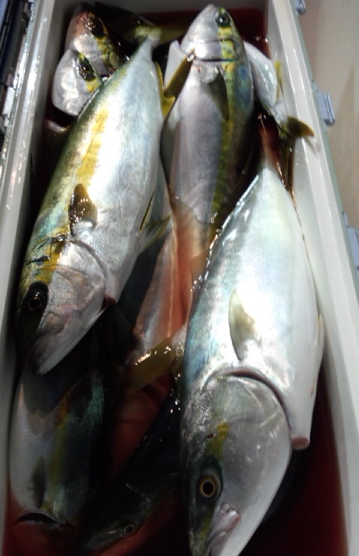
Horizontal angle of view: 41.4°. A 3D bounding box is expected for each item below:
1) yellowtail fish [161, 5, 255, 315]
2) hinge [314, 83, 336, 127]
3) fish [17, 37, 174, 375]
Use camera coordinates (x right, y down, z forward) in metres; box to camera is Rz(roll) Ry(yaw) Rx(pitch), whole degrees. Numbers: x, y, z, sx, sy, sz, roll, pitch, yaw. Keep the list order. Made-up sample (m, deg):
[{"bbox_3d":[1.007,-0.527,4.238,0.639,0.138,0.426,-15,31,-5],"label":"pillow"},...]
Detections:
[{"bbox_3d":[0.042,-0.183,0.648,0.117,0.080,0.469,14,67,-27],"label":"yellowtail fish"},{"bbox_3d":[0.183,-0.216,0.594,0.018,0.030,0.052,-1,62,-1],"label":"hinge"},{"bbox_3d":[-0.082,-0.149,0.588,0.132,0.080,0.516,-1,59,16],"label":"fish"}]

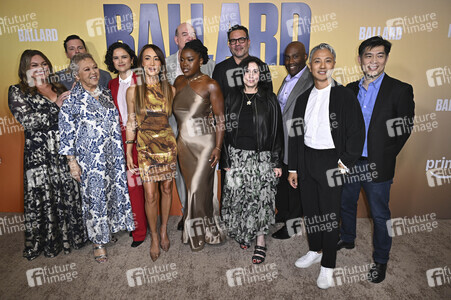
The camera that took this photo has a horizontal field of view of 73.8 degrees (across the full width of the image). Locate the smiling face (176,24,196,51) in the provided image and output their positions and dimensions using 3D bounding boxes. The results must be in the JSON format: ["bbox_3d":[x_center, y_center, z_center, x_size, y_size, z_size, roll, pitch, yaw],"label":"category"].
[{"bbox_3d":[-0.338,-0.941,2.540,0.175,0.240,0.170,-5,13,-25],"label":"smiling face"}]

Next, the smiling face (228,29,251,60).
[{"bbox_3d":[0.113,-0.850,2.426,0.175,0.240,0.170,1,12,4],"label":"smiling face"}]

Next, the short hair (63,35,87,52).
[{"bbox_3d":[-1.367,-0.955,2.720,0.175,0.160,0.200,-5,14,-21],"label":"short hair"}]

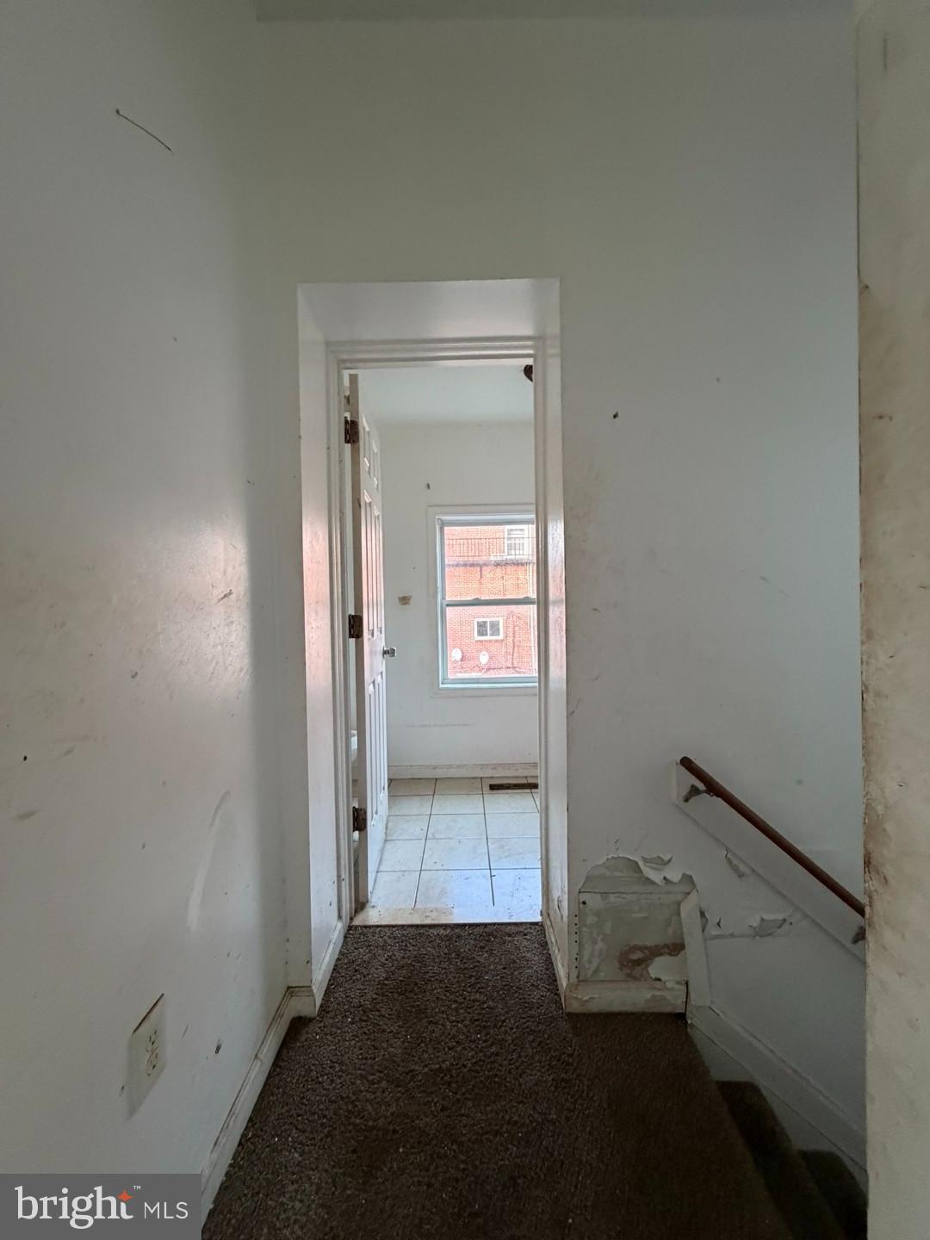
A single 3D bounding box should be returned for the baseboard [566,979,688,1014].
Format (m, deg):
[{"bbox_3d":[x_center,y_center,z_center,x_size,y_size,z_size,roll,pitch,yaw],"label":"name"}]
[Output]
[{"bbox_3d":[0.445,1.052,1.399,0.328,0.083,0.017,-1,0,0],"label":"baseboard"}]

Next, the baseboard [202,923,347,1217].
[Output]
[{"bbox_3d":[-0.456,1.070,1.357,0.082,0.083,0.910,-1,0,0],"label":"baseboard"}]

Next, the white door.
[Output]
[{"bbox_3d":[-0.428,0.073,2.291,0.037,2.030,0.710,-1,0,-3],"label":"white door"}]

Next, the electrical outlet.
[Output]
[{"bbox_3d":[-0.498,0.683,0.794,0.010,0.121,0.083,-1,0,0],"label":"electrical outlet"}]

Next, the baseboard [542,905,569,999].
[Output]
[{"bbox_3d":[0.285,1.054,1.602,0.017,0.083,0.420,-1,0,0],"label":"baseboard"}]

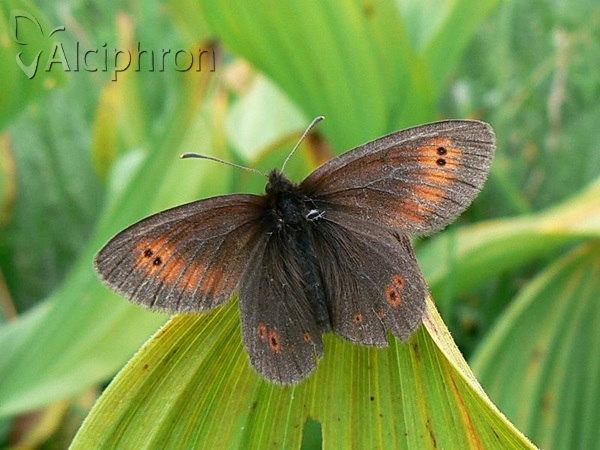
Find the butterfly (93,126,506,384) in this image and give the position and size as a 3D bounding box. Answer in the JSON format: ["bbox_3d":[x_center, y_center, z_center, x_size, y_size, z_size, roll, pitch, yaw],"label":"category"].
[{"bbox_3d":[0.001,0.001,0.062,0.043,0.011,0.026,-19,70,-4],"label":"butterfly"}]

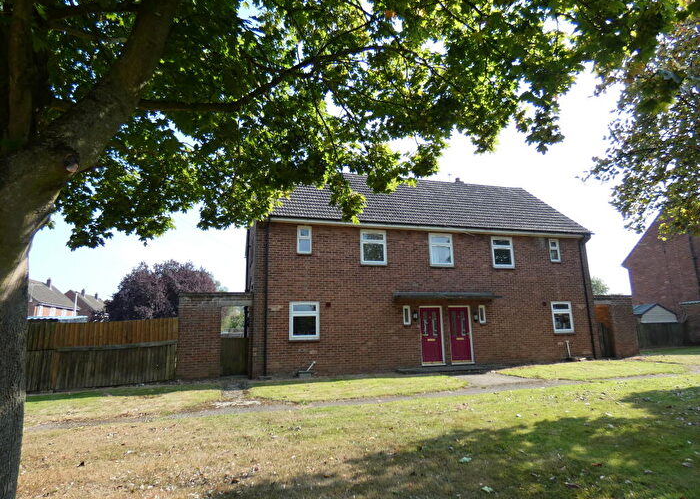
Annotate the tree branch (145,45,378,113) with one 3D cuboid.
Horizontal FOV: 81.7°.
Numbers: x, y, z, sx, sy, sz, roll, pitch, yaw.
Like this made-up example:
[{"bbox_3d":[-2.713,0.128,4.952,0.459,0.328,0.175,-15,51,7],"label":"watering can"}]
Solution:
[{"bbox_3d":[-0.602,-1.581,3.643,2.275,1.406,0.400,6,-13,-31],"label":"tree branch"}]

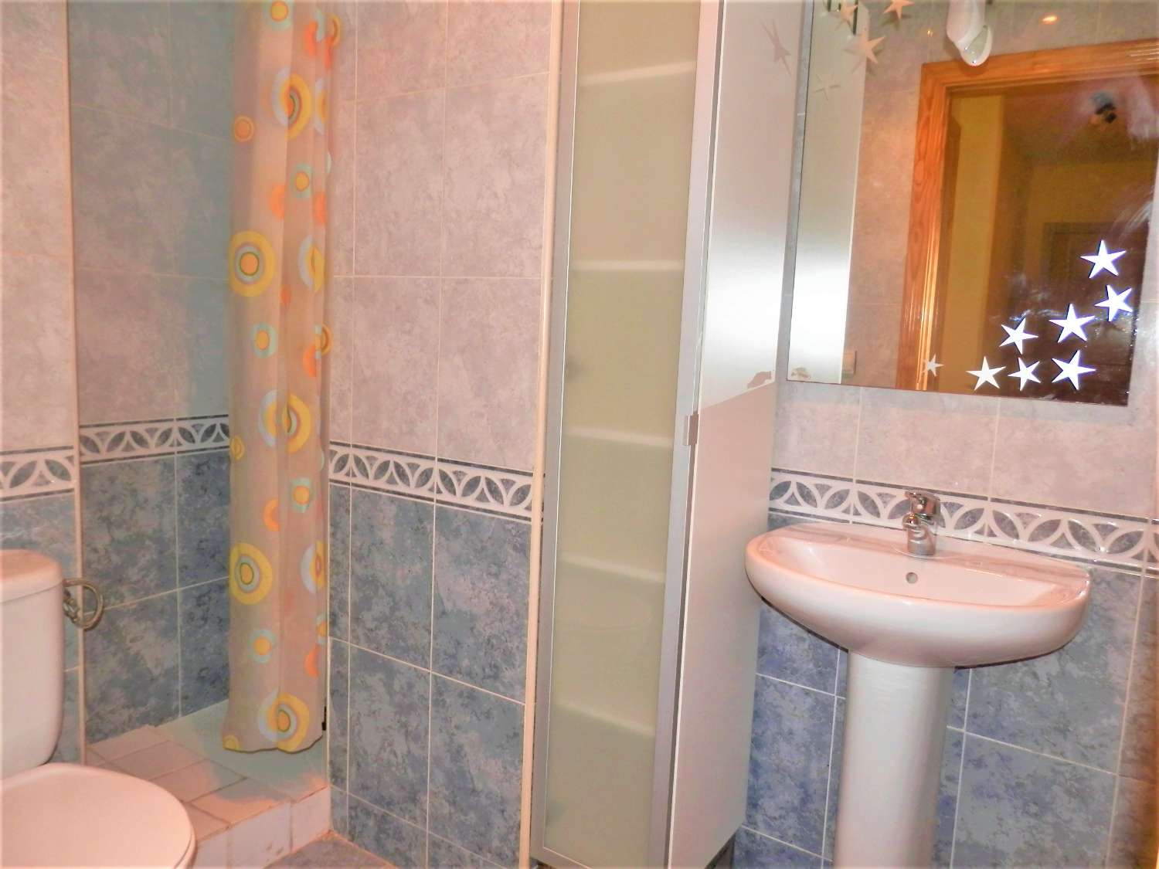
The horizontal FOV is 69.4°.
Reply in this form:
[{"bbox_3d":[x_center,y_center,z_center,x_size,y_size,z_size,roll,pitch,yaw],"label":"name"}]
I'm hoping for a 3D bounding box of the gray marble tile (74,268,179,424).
[{"bbox_3d":[-1.095,-0.211,2.024,0.010,0.357,0.239,7,8,31],"label":"gray marble tile"}]

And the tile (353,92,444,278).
[{"bbox_3d":[-0.373,-0.510,1.731,0.250,0.365,0.010,7,8,32],"label":"tile"}]

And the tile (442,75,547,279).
[{"bbox_3d":[-0.161,-0.476,1.571,0.239,0.357,0.010,7,8,32],"label":"tile"}]

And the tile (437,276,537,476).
[{"bbox_3d":[-0.177,-0.120,1.615,0.239,0.357,0.010,7,8,32],"label":"tile"}]

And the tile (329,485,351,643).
[{"bbox_3d":[-0.546,0.296,1.921,0.072,0.365,0.010,7,8,32],"label":"tile"}]

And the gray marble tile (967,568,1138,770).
[{"bbox_3d":[0.864,0.407,1.538,0.250,0.365,0.010,7,8,32],"label":"gray marble tile"}]

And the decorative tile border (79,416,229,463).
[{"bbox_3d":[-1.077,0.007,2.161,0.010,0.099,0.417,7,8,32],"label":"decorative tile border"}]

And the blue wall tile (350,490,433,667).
[{"bbox_3d":[-0.402,0.307,1.800,0.243,0.357,0.010,7,8,32],"label":"blue wall tile"}]

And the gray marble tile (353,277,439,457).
[{"bbox_3d":[-0.382,-0.145,1.743,0.243,0.357,0.010,7,8,32],"label":"gray marble tile"}]

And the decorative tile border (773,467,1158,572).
[{"bbox_3d":[0.682,0.151,1.589,0.667,0.095,0.010,7,9,34],"label":"decorative tile border"}]

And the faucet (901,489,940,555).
[{"bbox_3d":[0.611,0.158,1.508,0.050,0.125,0.145,7,8,32],"label":"faucet"}]

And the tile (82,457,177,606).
[{"bbox_3d":[-1.136,0.245,2.116,0.010,0.365,0.245,7,8,32],"label":"tile"}]

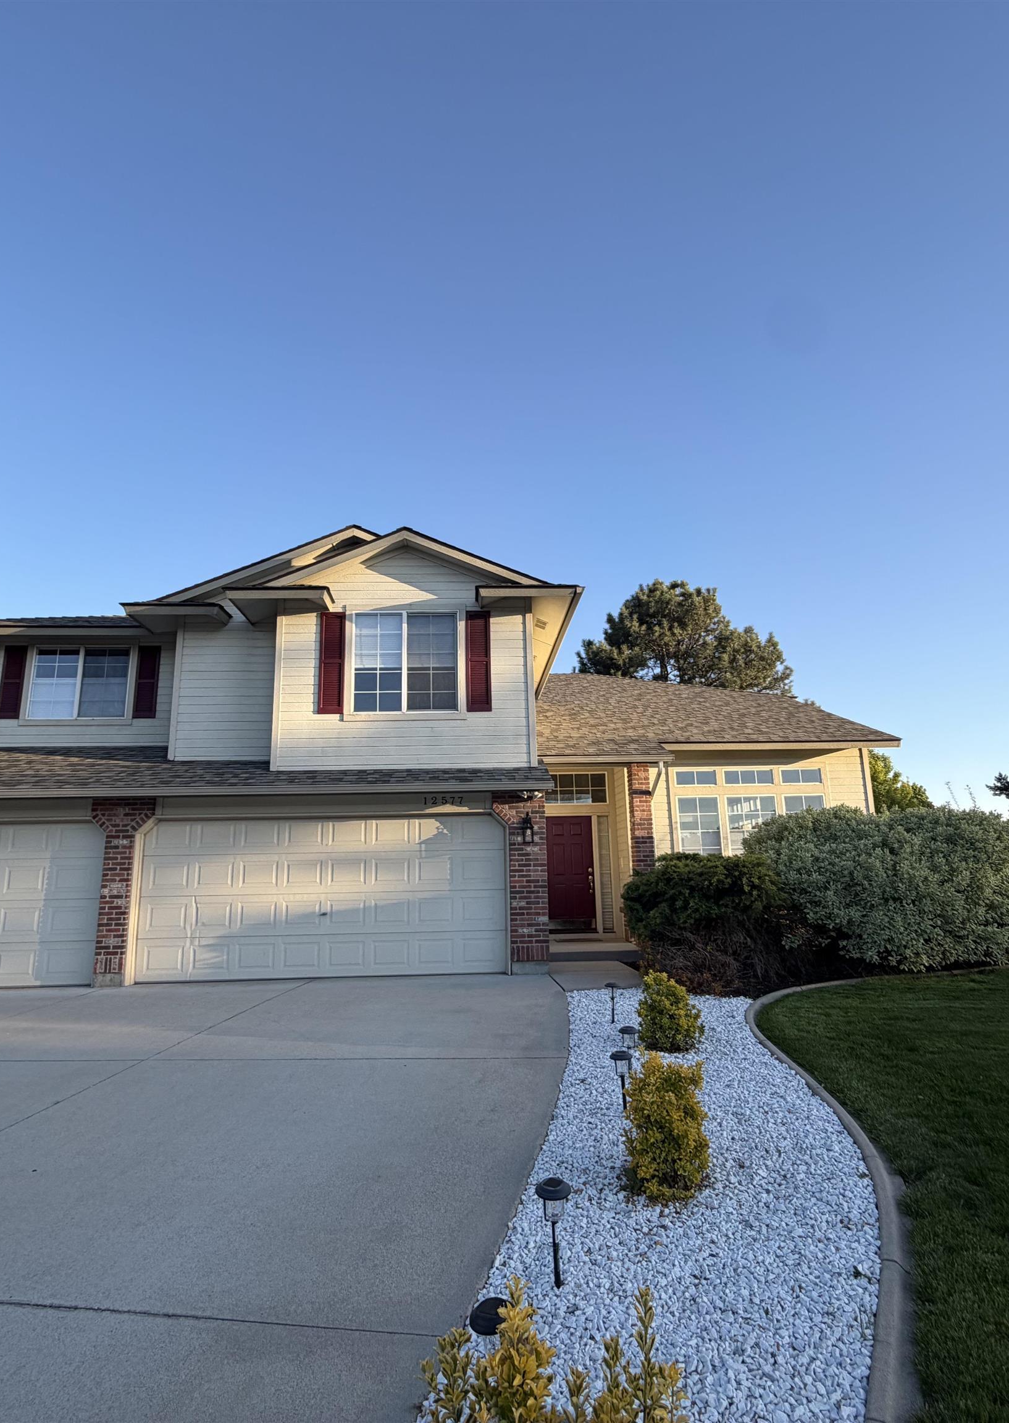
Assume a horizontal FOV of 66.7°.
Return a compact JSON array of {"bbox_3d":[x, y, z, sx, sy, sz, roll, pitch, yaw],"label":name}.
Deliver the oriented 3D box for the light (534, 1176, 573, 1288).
[{"bbox_3d":[0.185,1.917,2.818,0.140,0.360,0.140,-1,-11,-3],"label":"light"}]

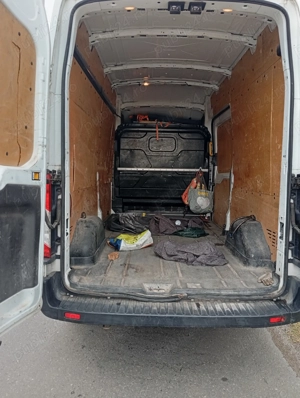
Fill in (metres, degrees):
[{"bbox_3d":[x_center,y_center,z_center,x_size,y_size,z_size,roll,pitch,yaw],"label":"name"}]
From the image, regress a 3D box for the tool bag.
[{"bbox_3d":[0.850,-0.075,5.600,0.390,0.660,0.200,1,5,0],"label":"tool bag"}]

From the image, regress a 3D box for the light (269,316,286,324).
[{"bbox_3d":[0.833,0.792,2.180,0.107,0.034,0.020,0,5,-13],"label":"light"}]

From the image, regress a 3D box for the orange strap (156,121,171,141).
[{"bbox_3d":[0.228,-1.157,5.640,0.230,0.330,0.070,1,5,0],"label":"orange strap"}]

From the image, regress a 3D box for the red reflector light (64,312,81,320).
[{"bbox_3d":[-0.503,0.767,2.180,0.107,0.034,0.020,2,5,13],"label":"red reflector light"}]

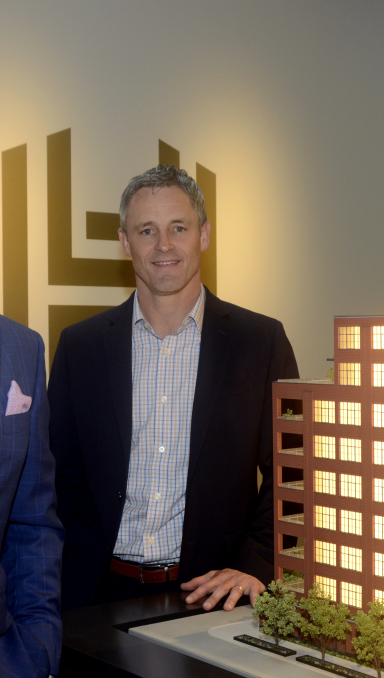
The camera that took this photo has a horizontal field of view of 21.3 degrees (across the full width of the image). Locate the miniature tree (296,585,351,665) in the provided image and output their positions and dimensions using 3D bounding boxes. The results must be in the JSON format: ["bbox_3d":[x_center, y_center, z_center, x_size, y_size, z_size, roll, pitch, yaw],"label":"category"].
[{"bbox_3d":[0.198,0.430,1.542,0.079,0.119,0.082,0,1,0],"label":"miniature tree"}]

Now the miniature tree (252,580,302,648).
[{"bbox_3d":[0.135,0.436,1.620,0.077,0.106,0.079,0,1,0],"label":"miniature tree"}]

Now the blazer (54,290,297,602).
[{"bbox_3d":[-0.025,0.284,2.005,0.530,0.770,0.330,0,1,9],"label":"blazer"}]

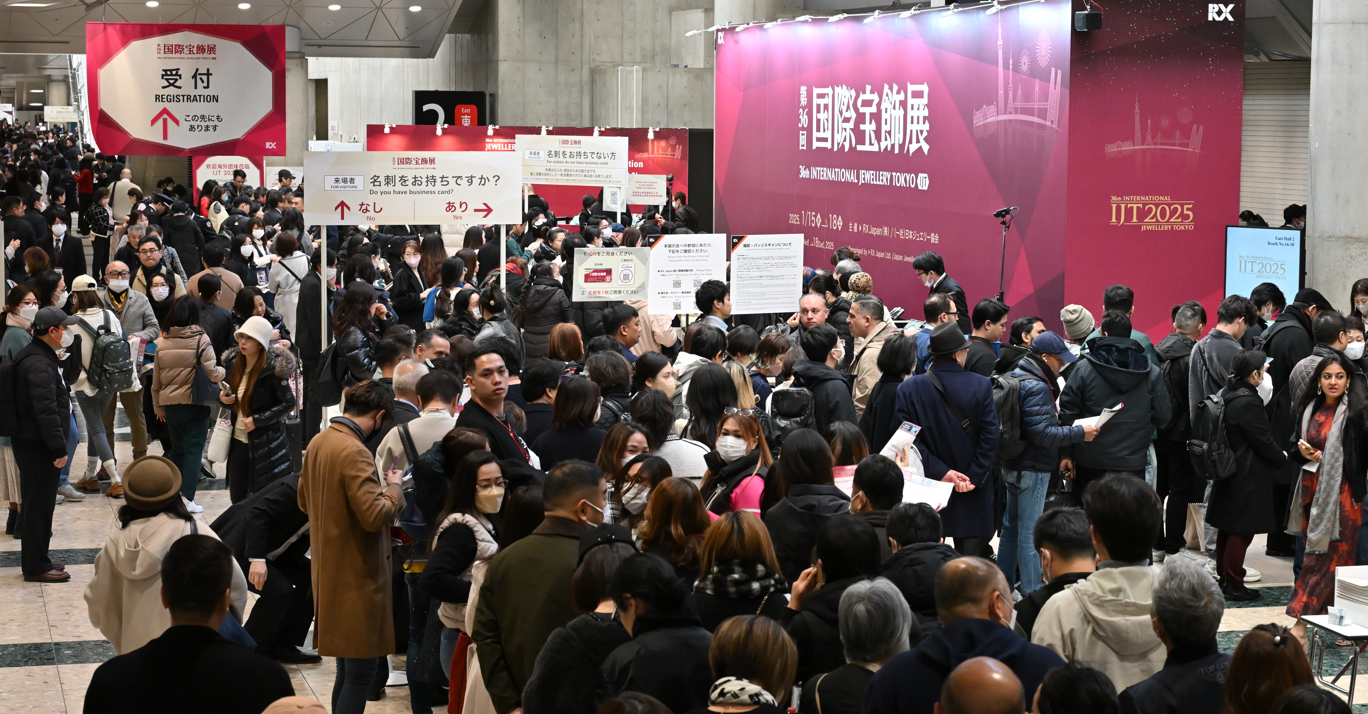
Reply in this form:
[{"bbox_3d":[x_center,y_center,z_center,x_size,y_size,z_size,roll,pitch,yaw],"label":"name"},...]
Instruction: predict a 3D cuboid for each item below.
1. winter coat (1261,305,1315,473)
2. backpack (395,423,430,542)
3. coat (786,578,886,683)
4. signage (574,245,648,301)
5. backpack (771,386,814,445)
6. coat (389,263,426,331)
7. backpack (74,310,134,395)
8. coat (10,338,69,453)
[{"bbox_3d":[4.265,0.285,17.100,0.420,1.180,0.520,-3,7,-30],"label":"winter coat"},{"bbox_3d":[-1.338,0.644,12.300,0.300,0.550,0.180,0,6,-2],"label":"backpack"},{"bbox_3d":[0.564,1.130,8.300,0.470,0.750,0.340,0,6,-8],"label":"coat"},{"bbox_3d":[-0.559,-0.639,18.700,0.600,0.420,0.020,-1,6,-17],"label":"signage"},{"bbox_3d":[0.685,0.438,15.200,0.200,0.460,0.300,-5,8,-45],"label":"backpack"},{"bbox_3d":[-2.785,-0.513,24.800,0.440,0.890,0.330,-4,8,-40],"label":"coat"},{"bbox_3d":[-4.454,0.038,18.750,0.330,0.500,0.240,-5,-1,-45],"label":"backpack"},{"bbox_3d":[-4.104,0.270,15.500,0.360,0.740,0.480,0,6,-4],"label":"coat"}]

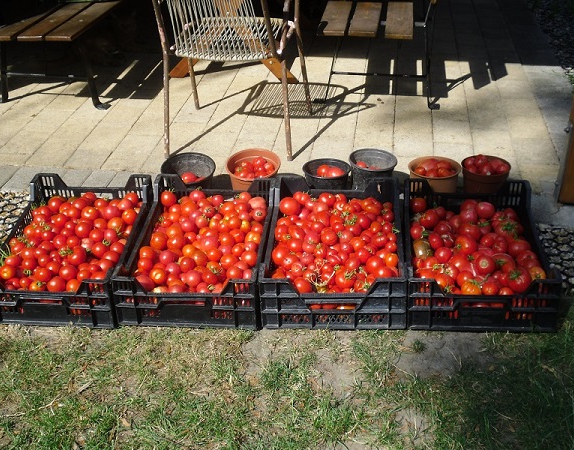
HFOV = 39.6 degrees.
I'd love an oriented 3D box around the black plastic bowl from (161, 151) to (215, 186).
[{"bbox_3d":[-0.338,-0.135,2.806,0.189,0.157,0.189,-2,38,0],"label":"black plastic bowl"}]

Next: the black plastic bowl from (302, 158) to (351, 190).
[{"bbox_3d":[0.140,-0.130,2.781,0.165,0.150,0.165,-1,30,1],"label":"black plastic bowl"}]

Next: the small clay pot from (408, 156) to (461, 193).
[{"bbox_3d":[0.510,-0.134,2.773,0.183,0.147,0.183,-1,30,1],"label":"small clay pot"}]

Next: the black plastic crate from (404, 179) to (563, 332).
[{"bbox_3d":[0.565,0.057,2.420,0.400,0.168,0.600,2,30,6],"label":"black plastic crate"}]

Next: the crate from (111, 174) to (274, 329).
[{"bbox_3d":[-0.259,0.066,2.449,0.400,0.165,0.600,1,30,4],"label":"crate"}]

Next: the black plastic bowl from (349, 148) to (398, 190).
[{"bbox_3d":[0.301,-0.149,2.784,0.165,0.174,0.165,-1,30,1],"label":"black plastic bowl"}]

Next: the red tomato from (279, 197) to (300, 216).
[{"bbox_3d":[0.009,-0.060,2.578,0.066,0.060,0.066,-2,30,0],"label":"red tomato"}]

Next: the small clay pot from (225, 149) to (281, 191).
[{"bbox_3d":[-0.113,-0.142,2.795,0.192,0.168,0.192,-2,38,0],"label":"small clay pot"}]

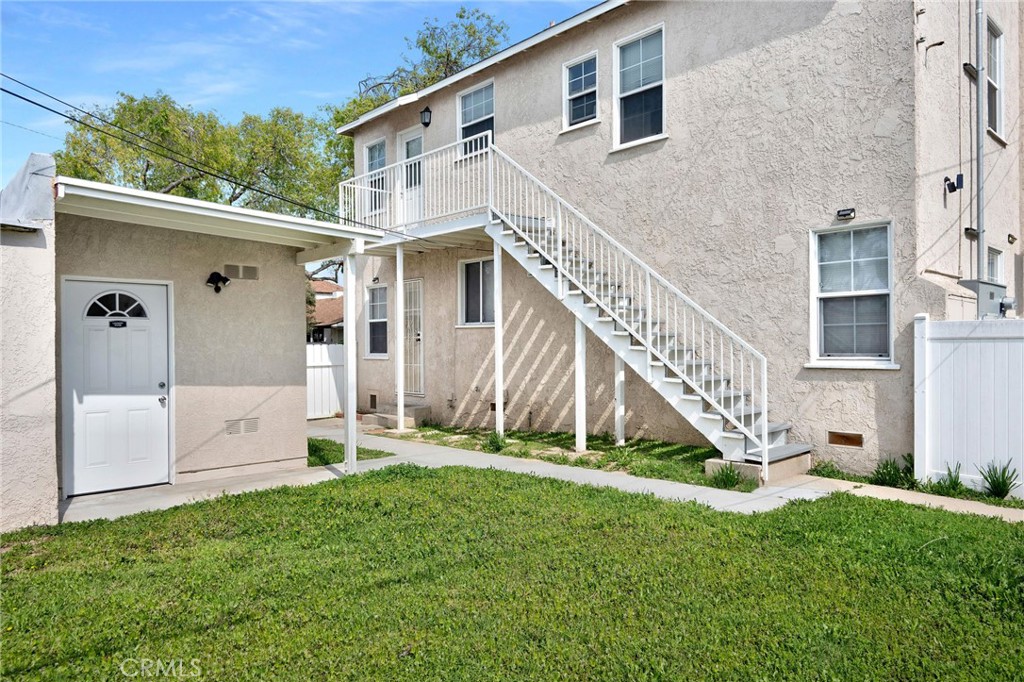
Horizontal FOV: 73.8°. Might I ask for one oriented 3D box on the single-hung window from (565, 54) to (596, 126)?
[{"bbox_3d":[0.966,-3.479,9.551,0.100,0.906,0.629,-1,0,-43],"label":"single-hung window"}]

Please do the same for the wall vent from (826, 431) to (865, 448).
[{"bbox_3d":[3.405,1.010,6.959,0.050,0.163,0.373,-1,0,-43],"label":"wall vent"}]

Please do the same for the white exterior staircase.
[{"bbox_3d":[-0.018,-0.753,9.868,1.008,4.306,8.251,-1,0,-43],"label":"white exterior staircase"}]

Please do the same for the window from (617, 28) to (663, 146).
[{"bbox_3d":[1.652,-3.243,8.813,0.100,1.364,0.764,-1,0,-43],"label":"window"}]

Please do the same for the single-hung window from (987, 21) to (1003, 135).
[{"bbox_3d":[5.992,-3.240,8.495,0.840,1.386,0.100,-1,0,-43],"label":"single-hung window"}]

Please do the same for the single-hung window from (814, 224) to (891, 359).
[{"bbox_3d":[3.437,-0.465,6.910,0.100,1.365,0.768,-1,0,-43],"label":"single-hung window"}]

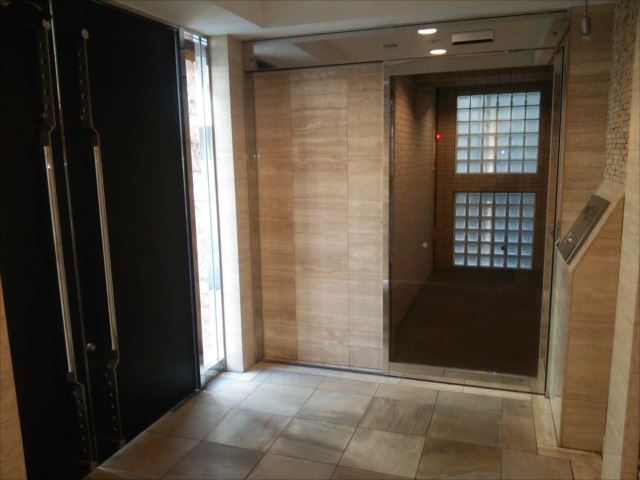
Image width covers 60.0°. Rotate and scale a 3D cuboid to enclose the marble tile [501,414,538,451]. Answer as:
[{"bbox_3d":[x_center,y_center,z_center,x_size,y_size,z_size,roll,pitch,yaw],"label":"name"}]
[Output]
[{"bbox_3d":[1.129,1.098,3.150,0.178,0.020,0.407,2,11,19],"label":"marble tile"}]

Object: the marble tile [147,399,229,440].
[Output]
[{"bbox_3d":[-0.766,1.098,3.362,0.348,0.020,0.407,2,11,19],"label":"marble tile"}]

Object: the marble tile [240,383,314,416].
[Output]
[{"bbox_3d":[-0.281,1.042,3.623,0.400,0.020,0.407,2,11,19],"label":"marble tile"}]

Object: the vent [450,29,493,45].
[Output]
[{"bbox_3d":[0.918,-1.227,3.341,0.240,0.066,0.060,2,11,19],"label":"vent"}]

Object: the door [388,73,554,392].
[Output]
[{"bbox_3d":[0.939,-0.063,3.606,1.040,2.088,0.060,2,11,19],"label":"door"}]

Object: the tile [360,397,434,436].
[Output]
[{"bbox_3d":[0.476,1.072,3.369,0.400,0.020,0.407,2,11,19],"label":"tile"}]

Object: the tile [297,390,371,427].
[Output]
[{"bbox_3d":[0.098,1.057,3.496,0.400,0.020,0.407,2,11,19],"label":"tile"}]

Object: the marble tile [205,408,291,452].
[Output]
[{"bbox_3d":[-0.411,1.112,3.244,0.400,0.020,0.407,2,11,19],"label":"marble tile"}]

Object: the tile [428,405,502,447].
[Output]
[{"bbox_3d":[0.855,1.087,3.242,0.400,0.020,0.407,2,11,19],"label":"tile"}]

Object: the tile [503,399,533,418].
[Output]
[{"bbox_3d":[1.225,1.046,3.433,0.176,0.020,0.200,2,11,19],"label":"tile"}]

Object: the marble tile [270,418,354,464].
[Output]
[{"bbox_3d":[-0.033,1.127,3.116,0.400,0.020,0.407,2,11,19],"label":"marble tile"}]

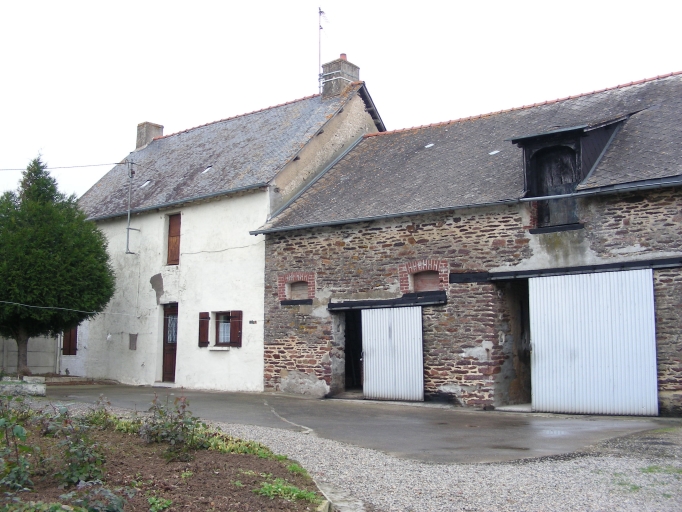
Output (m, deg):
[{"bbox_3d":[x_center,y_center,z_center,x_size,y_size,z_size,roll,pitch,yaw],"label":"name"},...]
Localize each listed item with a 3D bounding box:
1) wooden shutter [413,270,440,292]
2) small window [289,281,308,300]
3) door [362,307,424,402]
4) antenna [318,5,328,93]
[{"bbox_3d":[1.909,0.574,16.720,0.700,0.480,0.120,-5,-10,34],"label":"wooden shutter"},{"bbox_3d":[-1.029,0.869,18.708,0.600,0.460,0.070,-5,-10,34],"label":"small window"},{"bbox_3d":[1.156,2.187,16.692,1.530,2.020,0.060,-5,-10,34],"label":"door"},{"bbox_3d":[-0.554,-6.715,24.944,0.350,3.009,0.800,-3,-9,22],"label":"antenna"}]

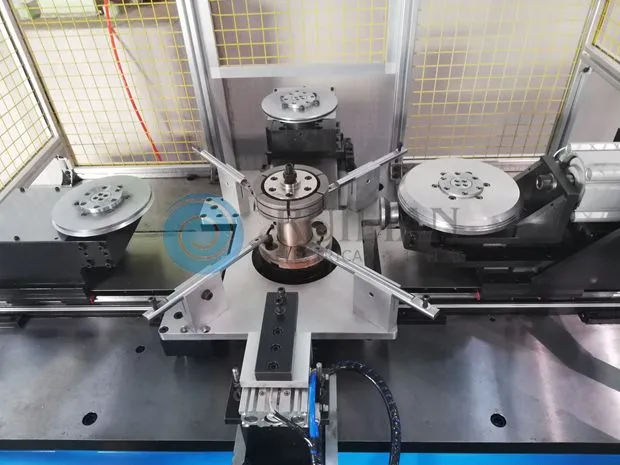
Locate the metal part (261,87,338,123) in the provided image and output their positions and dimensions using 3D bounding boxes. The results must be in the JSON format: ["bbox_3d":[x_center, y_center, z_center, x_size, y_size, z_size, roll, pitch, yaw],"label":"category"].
[{"bbox_3d":[-0.027,-0.364,1.352,0.214,0.025,0.214,-1,40,3],"label":"metal part"}]

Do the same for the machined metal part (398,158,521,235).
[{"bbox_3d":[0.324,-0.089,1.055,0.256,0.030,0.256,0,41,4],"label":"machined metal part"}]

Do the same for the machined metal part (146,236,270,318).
[{"bbox_3d":[-0.199,0.082,0.972,0.026,0.018,0.299,31,51,33],"label":"machined metal part"}]

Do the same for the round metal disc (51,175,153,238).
[{"bbox_3d":[-0.463,-0.066,1.088,0.210,0.030,0.210,-1,40,3],"label":"round metal disc"}]

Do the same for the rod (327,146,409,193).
[{"bbox_3d":[0.153,-0.164,1.242,0.272,0.020,0.020,-28,46,-26],"label":"rod"}]

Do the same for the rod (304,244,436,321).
[{"bbox_3d":[0.113,0.085,0.946,0.300,0.018,0.026,28,50,31],"label":"rod"}]

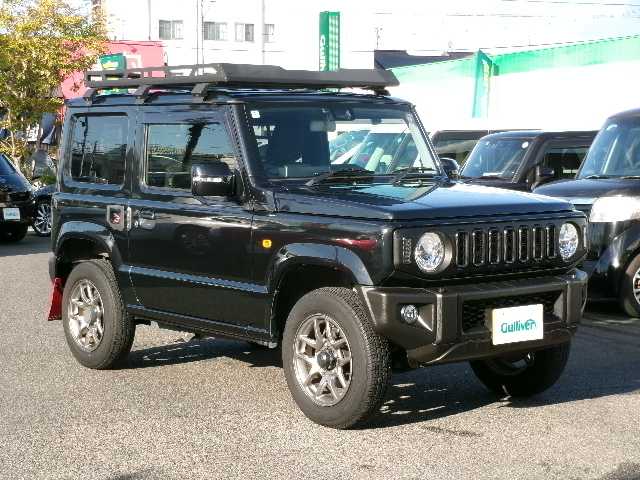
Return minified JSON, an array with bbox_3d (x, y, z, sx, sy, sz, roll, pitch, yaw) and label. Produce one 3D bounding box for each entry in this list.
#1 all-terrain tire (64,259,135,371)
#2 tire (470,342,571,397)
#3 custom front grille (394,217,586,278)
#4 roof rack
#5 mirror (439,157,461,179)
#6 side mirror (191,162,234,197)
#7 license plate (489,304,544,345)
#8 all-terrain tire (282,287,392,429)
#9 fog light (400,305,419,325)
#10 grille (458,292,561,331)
[{"bbox_3d":[-1.346,0.449,8.701,0.177,0.685,0.685,-4,5,-38],"label":"all-terrain tire"},{"bbox_3d":[1.055,0.504,7.705,0.177,0.685,0.685,-4,5,-38],"label":"tire"},{"bbox_3d":[0.856,0.039,6.903,1.273,0.273,0.111,-4,5,-38],"label":"custom front grille"},{"bbox_3d":[-0.489,-0.902,8.531,1.232,0.192,1.535,-4,5,-38],"label":"roof rack"},{"bbox_3d":[0.705,-0.390,8.350,0.192,0.167,0.116,-4,5,-38],"label":"mirror"},{"bbox_3d":[-0.547,-0.310,7.361,0.192,0.167,0.116,-4,5,-38],"label":"side mirror"},{"bbox_3d":[0.940,0.402,6.826,0.333,0.167,0.015,-4,5,-38],"label":"license plate"},{"bbox_3d":[0.069,0.567,6.926,0.177,0.685,0.685,-4,5,-38],"label":"all-terrain tire"},{"bbox_3d":[0.406,0.340,6.637,0.089,0.091,0.071,-4,5,-38],"label":"fog light"},{"bbox_3d":[0.905,0.330,6.864,0.697,0.167,0.056,-4,5,-38],"label":"grille"}]

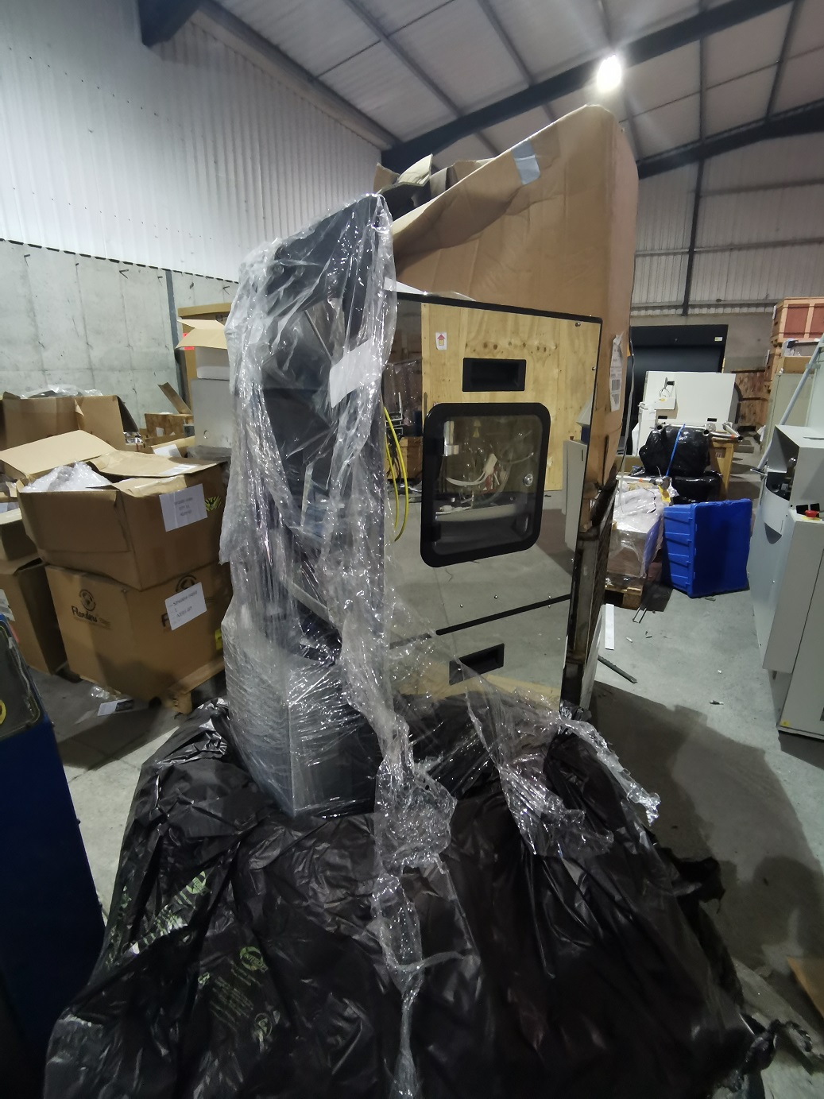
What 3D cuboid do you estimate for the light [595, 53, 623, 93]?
[{"bbox_3d":[3.362,-8.124,9.210,0.420,0.380,0.420,9,20,26],"label":"light"}]

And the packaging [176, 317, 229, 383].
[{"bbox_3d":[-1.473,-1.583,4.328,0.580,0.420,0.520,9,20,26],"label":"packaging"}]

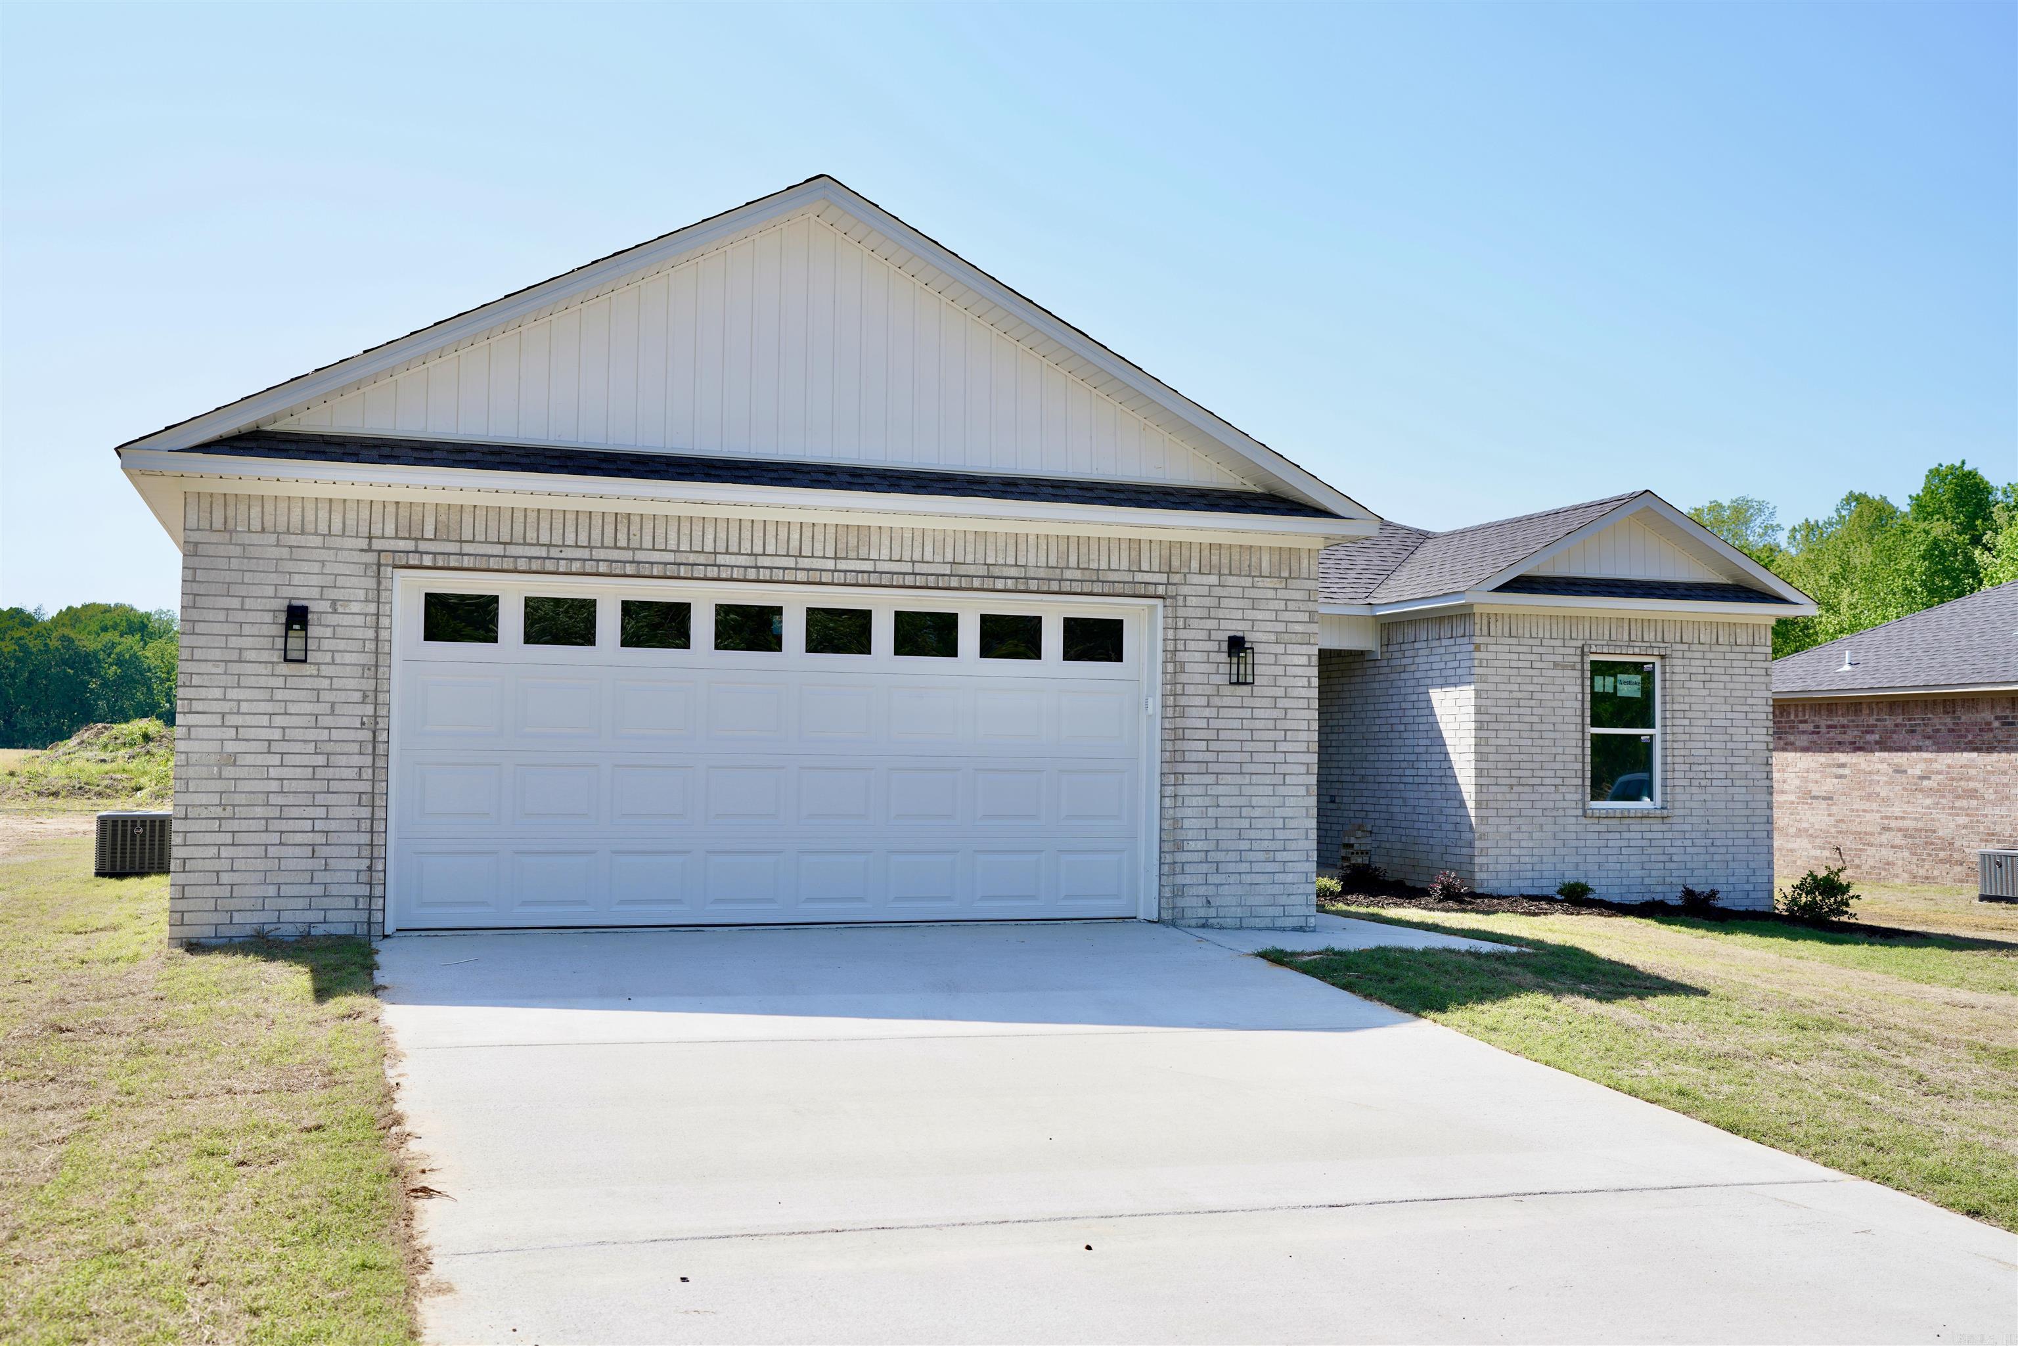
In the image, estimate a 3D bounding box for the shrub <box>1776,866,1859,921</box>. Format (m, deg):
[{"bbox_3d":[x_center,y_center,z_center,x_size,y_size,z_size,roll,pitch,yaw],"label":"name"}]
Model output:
[{"bbox_3d":[8.237,2.251,19.979,0.800,0.570,0.750,1,-3,-18],"label":"shrub"}]

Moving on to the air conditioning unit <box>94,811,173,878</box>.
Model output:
[{"bbox_3d":[-8.672,1.700,19.681,0.790,0.655,0.770,1,-3,-18],"label":"air conditioning unit"}]

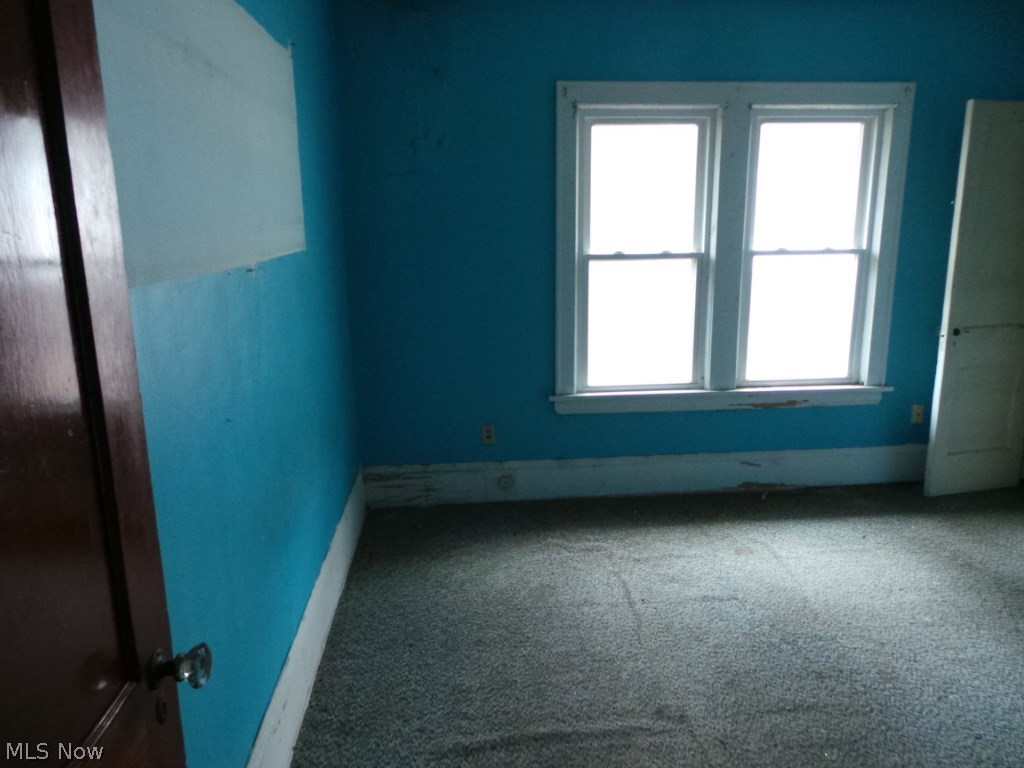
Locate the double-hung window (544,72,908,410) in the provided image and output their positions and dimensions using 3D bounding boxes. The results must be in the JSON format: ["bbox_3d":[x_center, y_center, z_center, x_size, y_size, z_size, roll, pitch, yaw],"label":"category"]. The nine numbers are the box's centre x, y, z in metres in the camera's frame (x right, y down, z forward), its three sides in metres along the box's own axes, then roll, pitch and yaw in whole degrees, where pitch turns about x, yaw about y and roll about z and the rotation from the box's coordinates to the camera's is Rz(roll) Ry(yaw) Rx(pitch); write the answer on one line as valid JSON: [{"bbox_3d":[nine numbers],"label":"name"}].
[{"bbox_3d":[1.188,-0.709,3.690,1.962,1.726,0.140,-2,11,-5],"label":"double-hung window"}]

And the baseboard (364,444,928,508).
[{"bbox_3d":[0.979,0.514,3.886,3.578,0.239,0.028,-2,11,-5],"label":"baseboard"}]

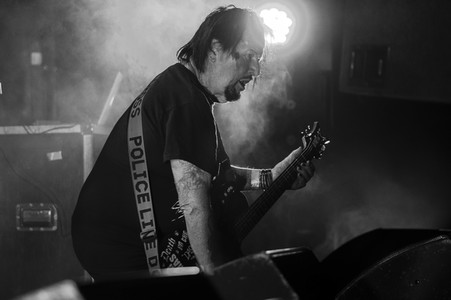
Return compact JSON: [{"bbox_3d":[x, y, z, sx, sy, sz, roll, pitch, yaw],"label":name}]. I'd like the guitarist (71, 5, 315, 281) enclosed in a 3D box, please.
[{"bbox_3d":[-0.100,0.340,4.920,0.720,1.540,0.620,1,-4,-10],"label":"guitarist"}]

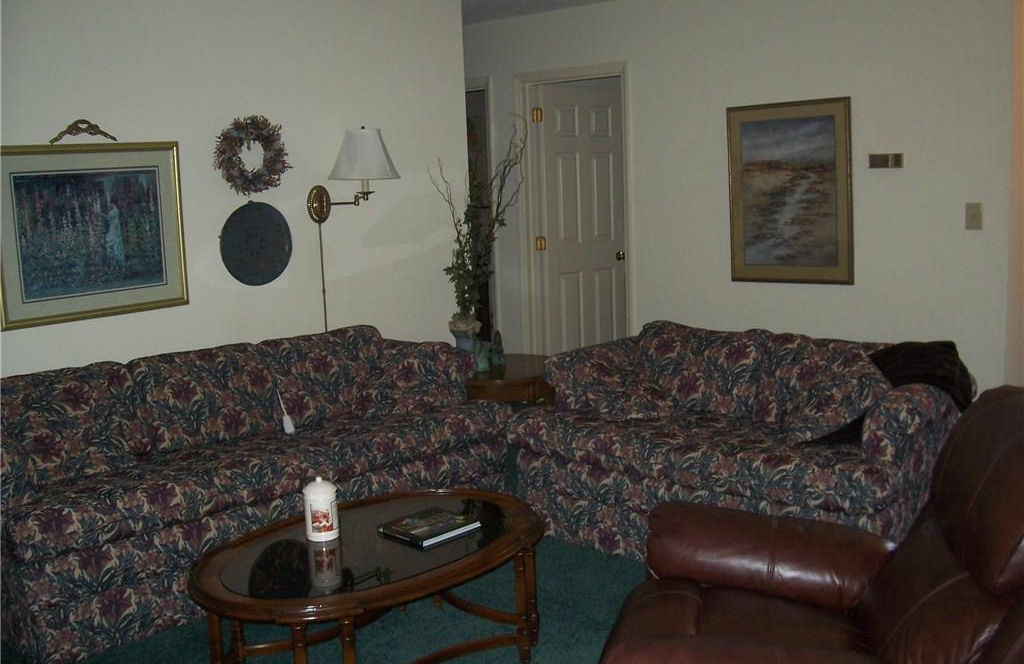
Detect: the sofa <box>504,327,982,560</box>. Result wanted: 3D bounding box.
[{"bbox_3d":[0.881,0.433,3.968,1.680,0.790,0.930,6,12,41],"label":"sofa"}]

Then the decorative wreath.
[{"bbox_3d":[-1.150,-0.784,4.466,0.080,0.360,0.370,6,12,41],"label":"decorative wreath"}]

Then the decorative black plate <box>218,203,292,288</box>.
[{"bbox_3d":[-1.155,-0.397,4.552,0.025,0.390,0.390,6,12,41],"label":"decorative black plate"}]

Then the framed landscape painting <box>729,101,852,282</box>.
[{"bbox_3d":[1.425,-0.711,5.175,0.690,0.930,0.030,6,12,41],"label":"framed landscape painting"}]

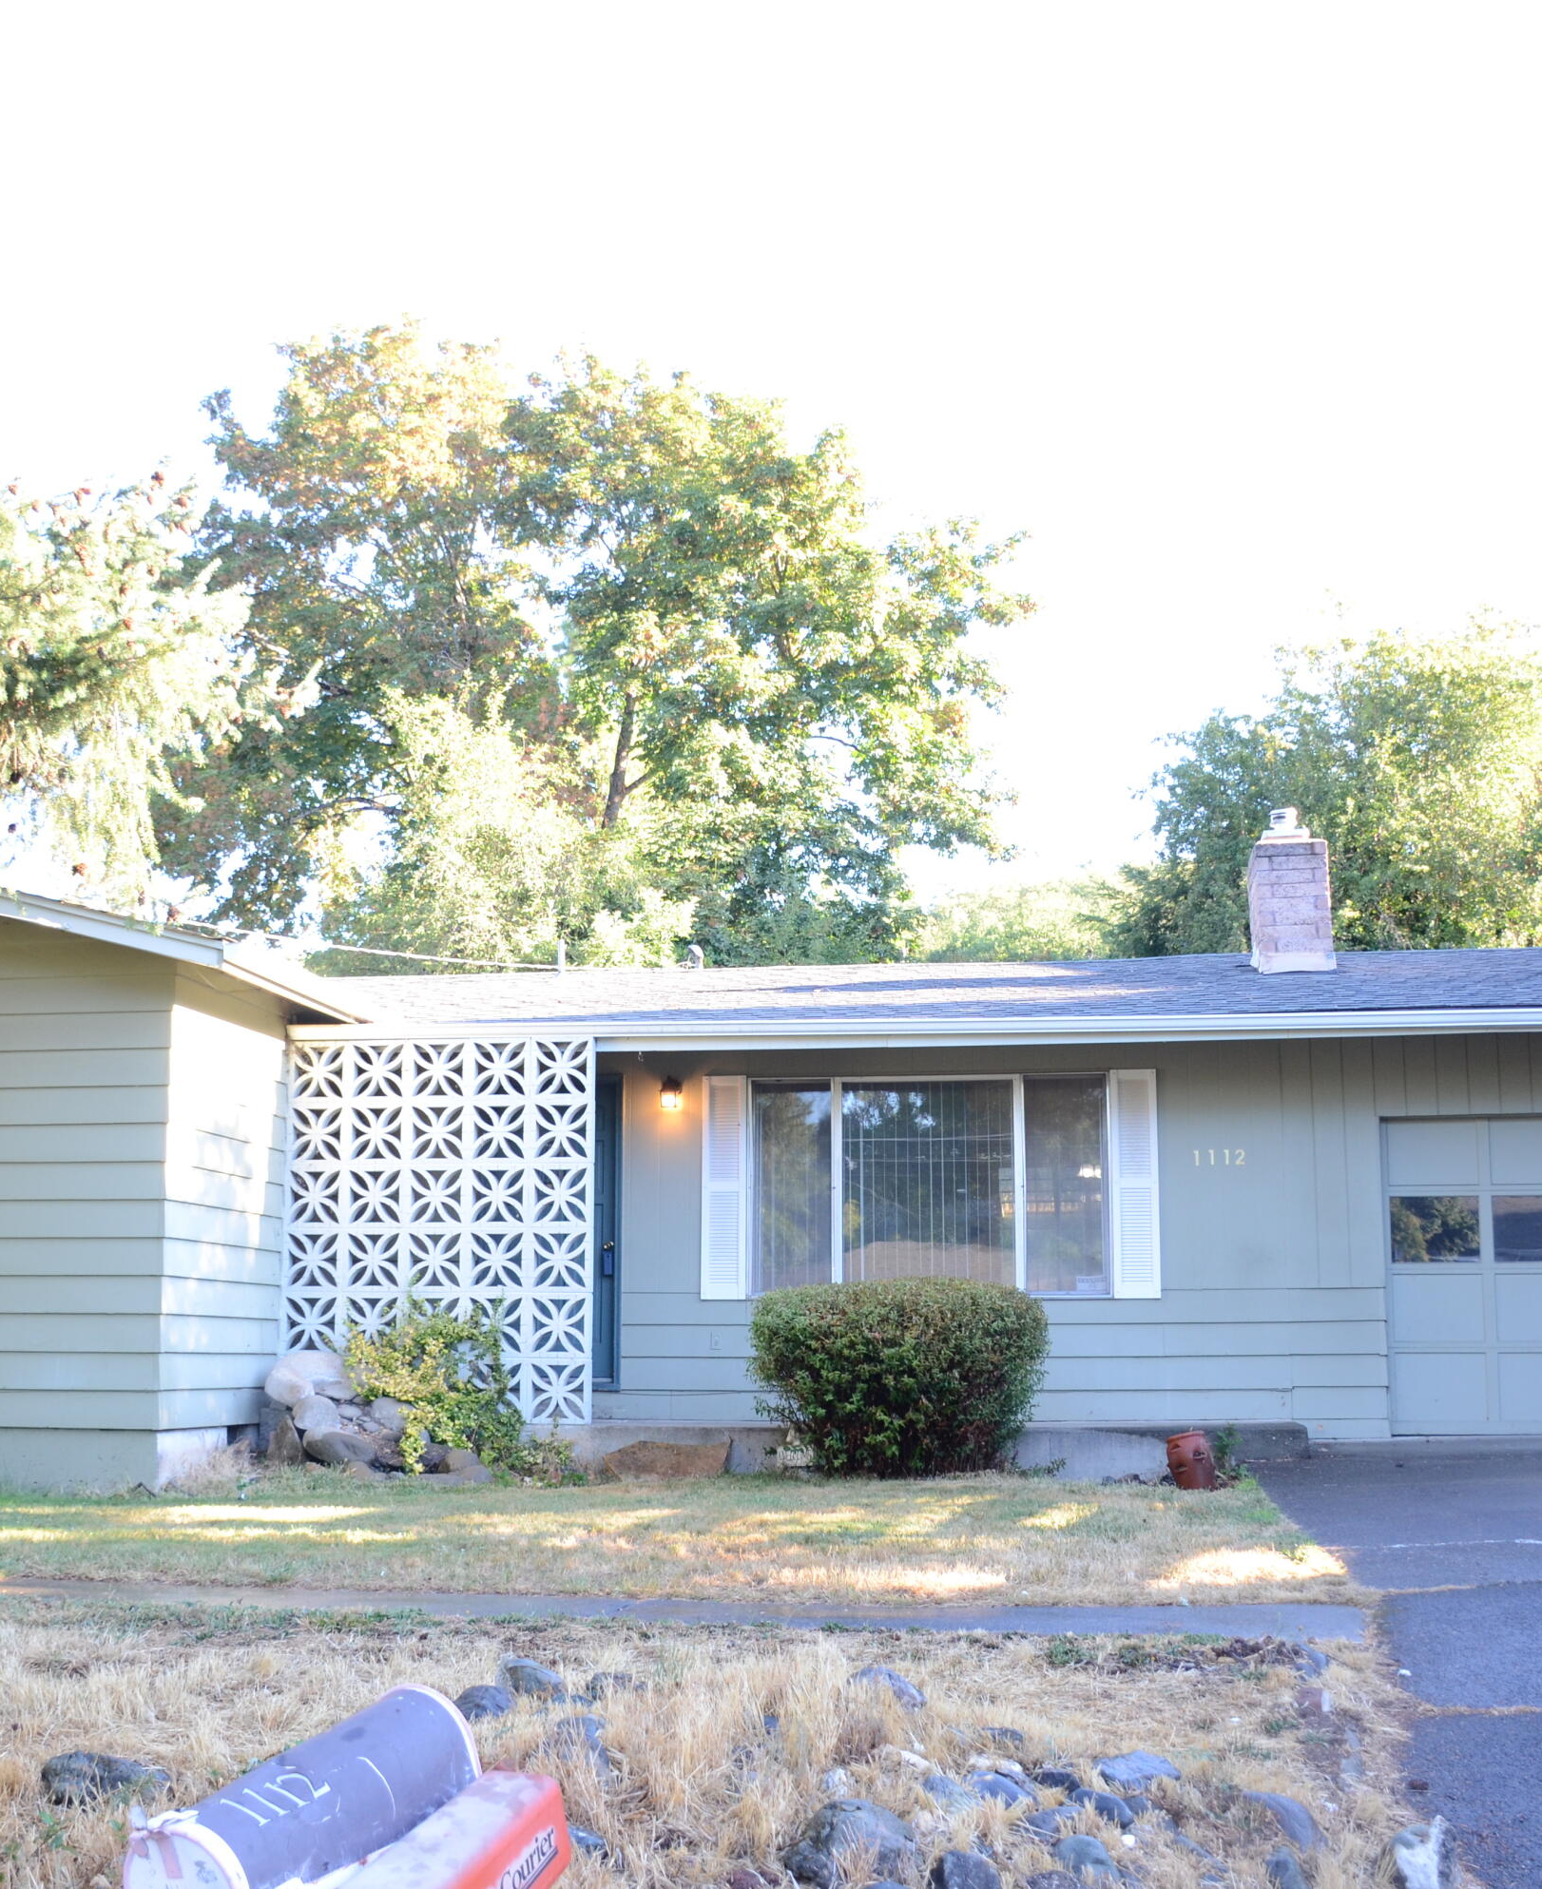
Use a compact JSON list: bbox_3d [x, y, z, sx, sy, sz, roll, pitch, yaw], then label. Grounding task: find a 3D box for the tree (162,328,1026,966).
[{"bbox_3d":[-2.569,-1.770,30.669,12.211,15.032,10.500,0,-9,0],"label":"tree"}]

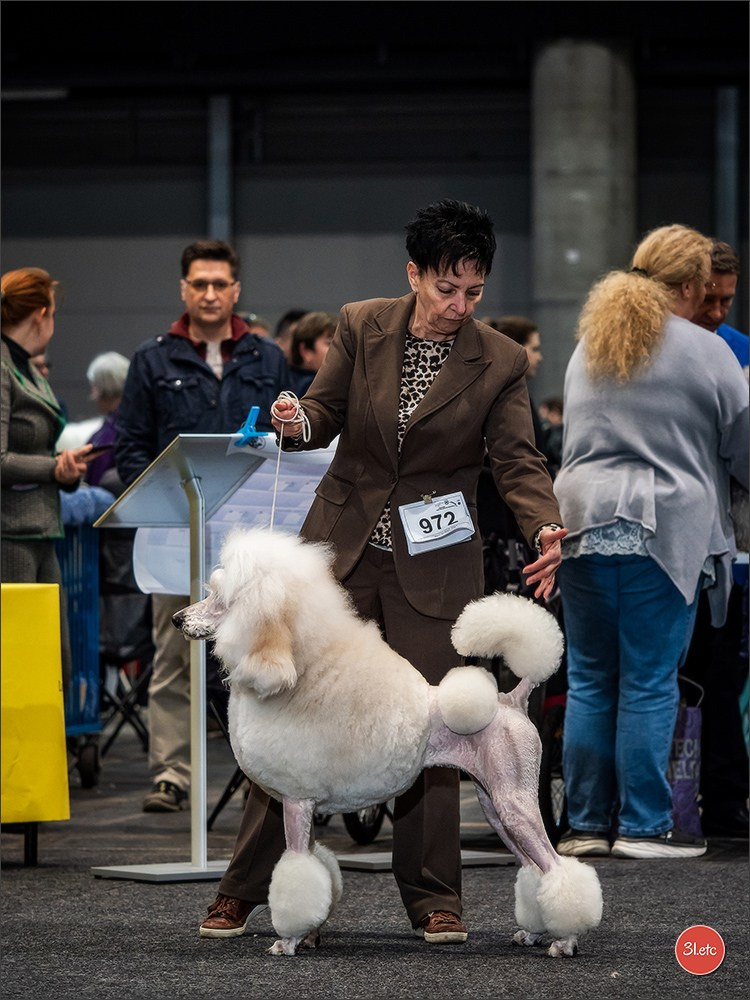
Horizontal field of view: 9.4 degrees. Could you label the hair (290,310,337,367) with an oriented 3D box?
[{"bbox_3d":[-0.205,-0.566,16.000,0.210,0.190,0.180,0,0,37],"label":"hair"}]

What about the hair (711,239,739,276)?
[{"bbox_3d":[0.948,-0.663,12.900,0.180,0.160,0.210,0,0,30],"label":"hair"}]

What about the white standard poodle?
[{"bbox_3d":[0.026,0.497,9.500,0.900,0.880,0.350,0,0,0],"label":"white standard poodle"}]

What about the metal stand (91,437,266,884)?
[{"bbox_3d":[-0.459,0.392,11.450,0.420,1.110,0.390,0,0,-35],"label":"metal stand"}]

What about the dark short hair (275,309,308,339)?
[{"bbox_3d":[-0.297,-0.661,17.500,0.170,0.160,0.200,0,0,-33],"label":"dark short hair"}]

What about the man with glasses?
[{"bbox_3d":[-0.532,0.079,14.150,0.540,1.780,0.360,0,0,-2],"label":"man with glasses"}]

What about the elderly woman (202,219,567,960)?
[{"bbox_3d":[0.014,0.153,9.750,0.780,1.590,0.500,0,0,-3],"label":"elderly woman"}]

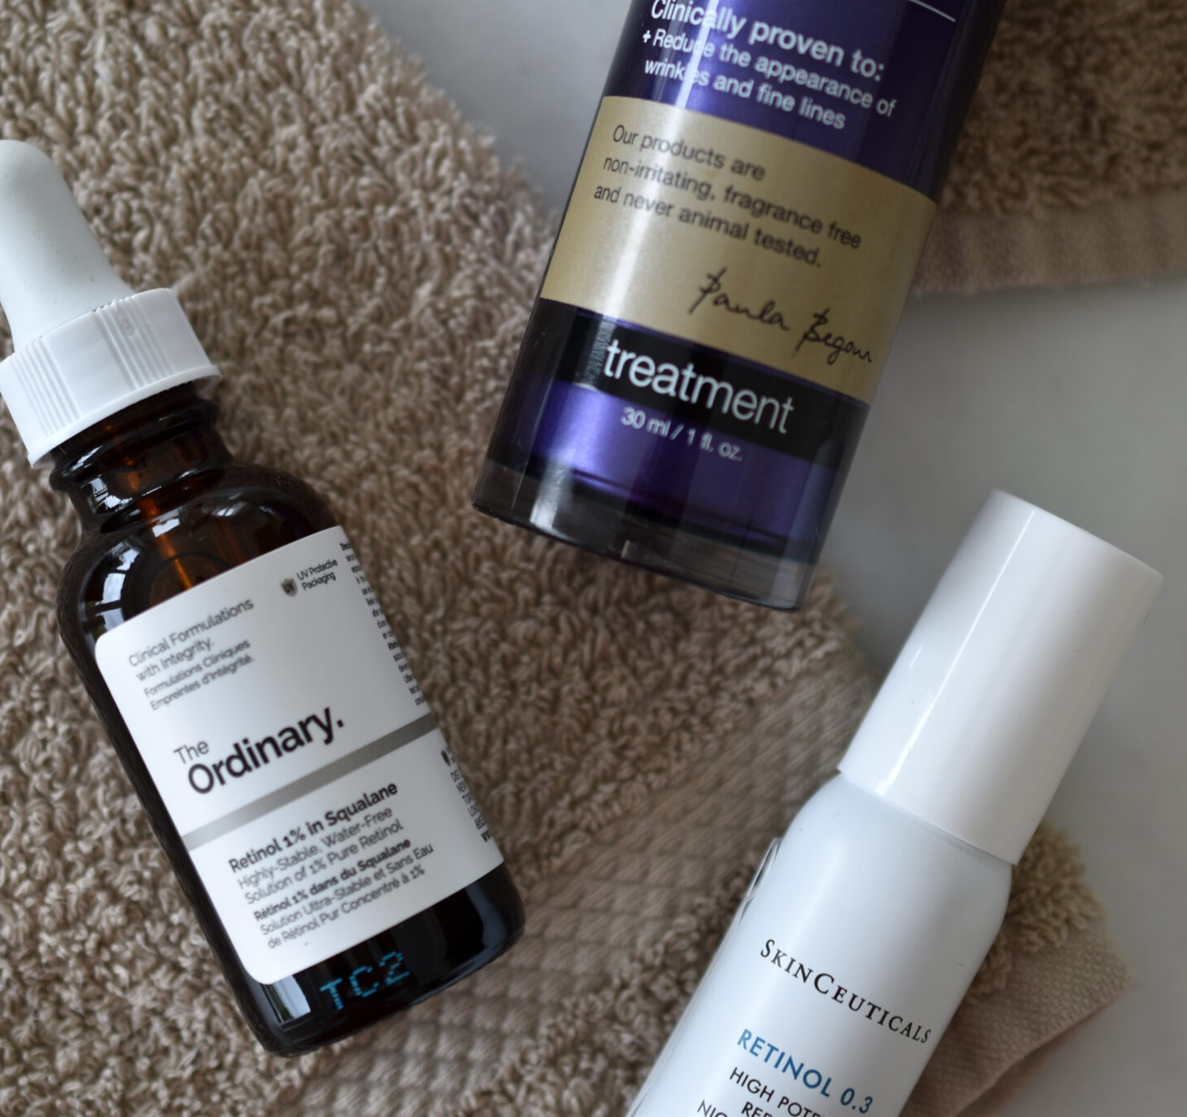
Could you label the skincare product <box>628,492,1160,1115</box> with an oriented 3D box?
[{"bbox_3d":[0.025,0.052,0.310,0.027,0.027,0.124,28,90,-2],"label":"skincare product"}]

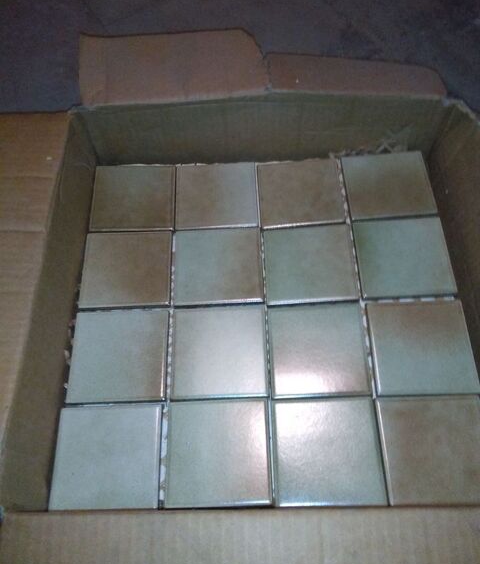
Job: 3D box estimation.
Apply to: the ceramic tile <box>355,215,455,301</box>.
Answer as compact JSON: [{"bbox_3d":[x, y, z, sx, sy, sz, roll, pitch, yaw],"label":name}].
[{"bbox_3d":[0.141,-0.021,0.452,0.077,0.007,0.077,-3,61,2],"label":"ceramic tile"}]

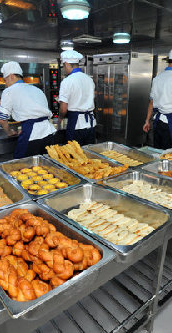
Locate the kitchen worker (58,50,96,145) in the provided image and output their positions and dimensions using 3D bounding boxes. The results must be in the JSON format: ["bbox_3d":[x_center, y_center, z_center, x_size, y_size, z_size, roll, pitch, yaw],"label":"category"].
[{"bbox_3d":[-0.107,-0.611,3.266,0.500,1.760,0.390,-11,22,-30],"label":"kitchen worker"}]

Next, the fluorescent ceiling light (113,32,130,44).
[{"bbox_3d":[0.508,-1.791,3.347,0.260,0.110,0.260,-15,24,-38],"label":"fluorescent ceiling light"}]

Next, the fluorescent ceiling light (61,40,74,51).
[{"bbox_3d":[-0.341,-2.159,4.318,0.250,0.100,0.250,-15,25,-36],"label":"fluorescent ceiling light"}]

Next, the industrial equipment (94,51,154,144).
[{"bbox_3d":[0.709,-1.229,4.958,0.690,1.940,0.950,-15,24,-38],"label":"industrial equipment"}]

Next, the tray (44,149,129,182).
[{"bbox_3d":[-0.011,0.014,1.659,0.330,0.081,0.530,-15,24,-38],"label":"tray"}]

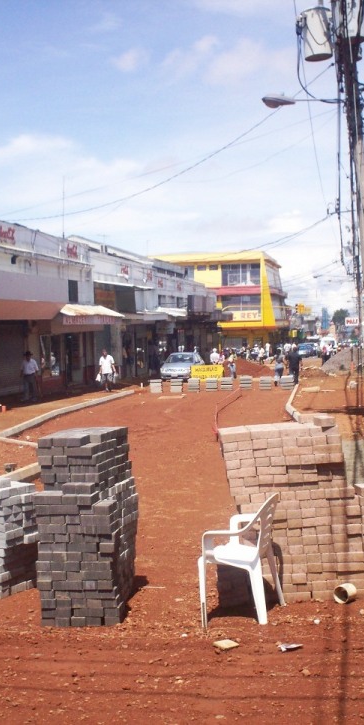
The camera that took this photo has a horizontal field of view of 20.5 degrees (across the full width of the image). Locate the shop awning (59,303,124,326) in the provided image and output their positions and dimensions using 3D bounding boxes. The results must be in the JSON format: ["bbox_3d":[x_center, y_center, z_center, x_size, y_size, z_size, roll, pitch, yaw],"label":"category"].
[{"bbox_3d":[-3.692,-1.946,41.000,1.200,0.850,6.300,-1,2,10],"label":"shop awning"}]

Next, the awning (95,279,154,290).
[{"bbox_3d":[-2.801,-3.913,50.868,1.000,0.300,11.000,-1,2,10],"label":"awning"}]

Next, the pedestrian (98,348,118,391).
[{"bbox_3d":[-2.951,0.317,39.800,0.680,1.690,0.450,-1,2,5],"label":"pedestrian"}]

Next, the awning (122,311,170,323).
[{"bbox_3d":[-1.987,-2.257,49.300,1.200,0.500,8.800,-1,2,10],"label":"awning"}]

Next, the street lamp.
[{"bbox_3d":[2.667,-5.936,22.854,1.740,0.320,0.320,-1,2,10],"label":"street lamp"}]

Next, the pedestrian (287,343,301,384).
[{"bbox_3d":[5.080,0.149,45.300,0.600,1.700,0.420,-1,2,10],"label":"pedestrian"}]

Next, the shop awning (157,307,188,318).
[{"bbox_3d":[-0.279,-3.231,64.580,1.250,0.650,7.000,-1,2,10],"label":"shop awning"}]

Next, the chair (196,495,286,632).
[{"bbox_3d":[0.410,1.273,6.600,0.540,0.800,0.560,-1,2,10],"label":"chair"}]

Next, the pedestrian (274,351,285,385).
[{"bbox_3d":[4.326,0.230,44.500,0.520,1.630,0.480,-1,2,10],"label":"pedestrian"}]

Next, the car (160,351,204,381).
[{"bbox_3d":[0.036,0.218,52.200,1.680,1.410,4.300,-1,2,10],"label":"car"}]

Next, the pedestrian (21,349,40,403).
[{"bbox_3d":[-5.009,0.447,32.969,0.580,1.670,0.400,-1,2,13],"label":"pedestrian"}]

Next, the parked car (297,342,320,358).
[{"bbox_3d":[13.137,-1.246,104.362,1.750,1.500,4.300,0,2,19],"label":"parked car"}]

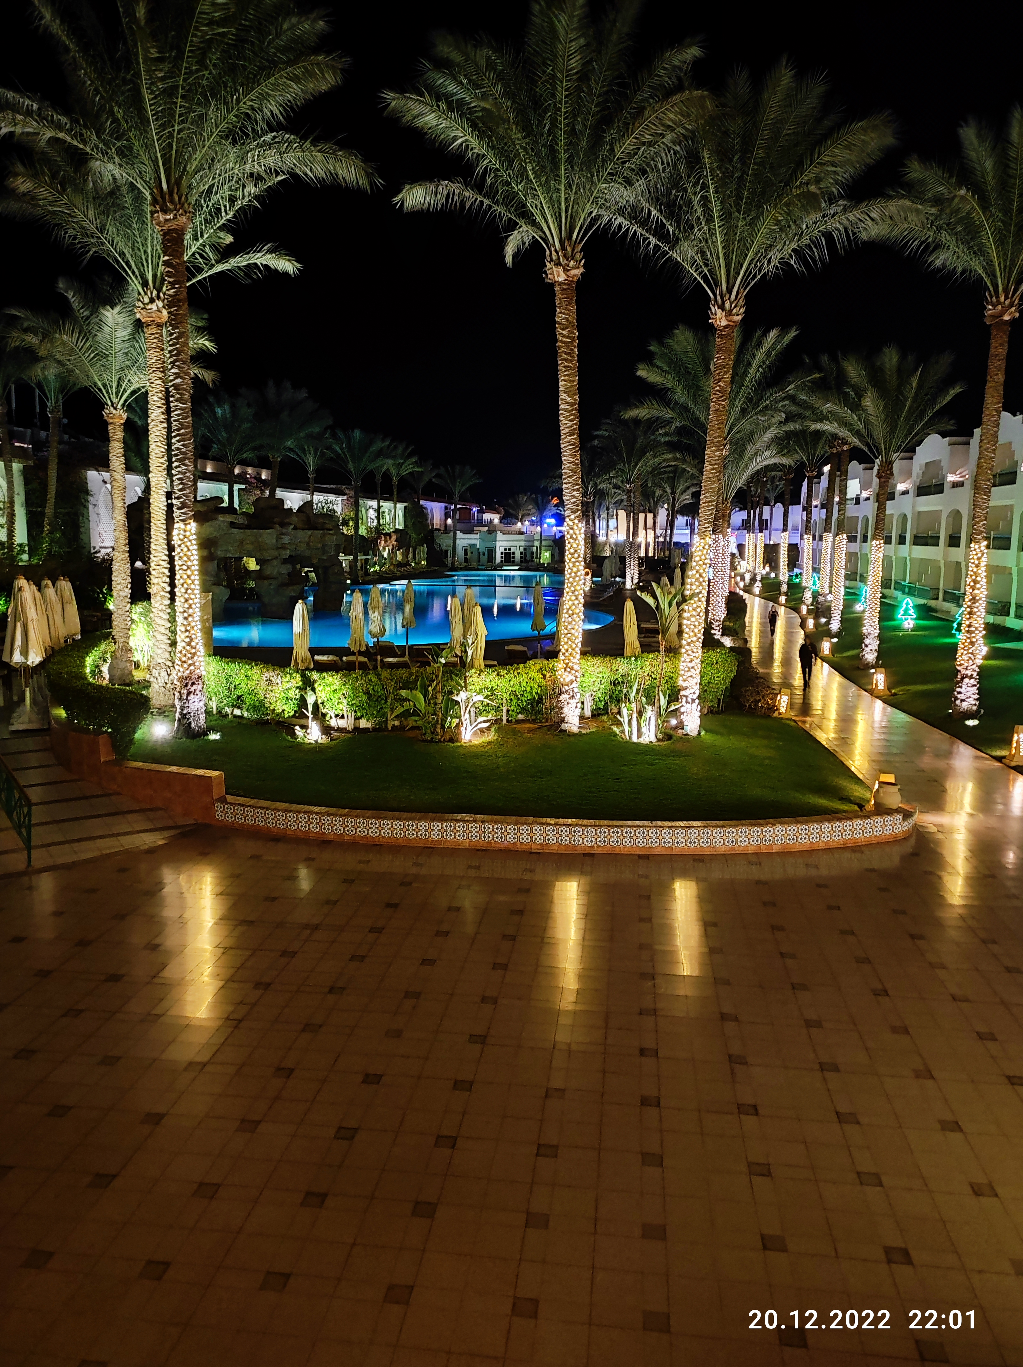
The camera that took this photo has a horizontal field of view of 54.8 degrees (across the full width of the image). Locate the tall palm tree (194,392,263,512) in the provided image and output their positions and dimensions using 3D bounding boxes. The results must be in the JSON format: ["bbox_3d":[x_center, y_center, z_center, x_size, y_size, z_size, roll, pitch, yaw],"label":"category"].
[{"bbox_3d":[-20.529,-13.932,72.777,5.600,14.457,5.600,1,8,0],"label":"tall palm tree"}]

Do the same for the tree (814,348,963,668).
[{"bbox_3d":[13.320,-6.261,35.821,5.582,11.418,5.582,1,9,0],"label":"tree"}]

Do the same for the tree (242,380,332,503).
[{"bbox_3d":[-13.406,-11.521,58.959,5.200,12.586,5.200,-1,9,-13],"label":"tree"}]

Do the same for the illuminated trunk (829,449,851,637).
[{"bbox_3d":[15.811,-6.780,47.520,0.620,8.912,0.620,1,9,0],"label":"illuminated trunk"}]

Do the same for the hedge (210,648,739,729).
[{"bbox_3d":[-0.751,0.056,23.877,13.200,1.450,2.800,0,9,-5],"label":"hedge"}]

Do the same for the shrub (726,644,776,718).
[{"bbox_3d":[6.553,-0.095,26.887,1.250,1.650,1.250,2,9,7],"label":"shrub"}]

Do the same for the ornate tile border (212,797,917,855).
[{"bbox_3d":[0.949,2.477,17.271,12.750,0.470,1.750,1,8,0],"label":"ornate tile border"}]

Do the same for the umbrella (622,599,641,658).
[{"bbox_3d":[3.182,-0.957,26.439,0.520,2.632,0.520,1,8,0],"label":"umbrella"}]

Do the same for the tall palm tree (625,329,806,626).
[{"bbox_3d":[8.977,-8.798,43.430,7.794,13.554,7.794,1,9,0],"label":"tall palm tree"}]

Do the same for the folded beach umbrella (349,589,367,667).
[{"bbox_3d":[-4.473,-1.415,28.810,0.550,2.683,0.550,1,8,0],"label":"folded beach umbrella"}]

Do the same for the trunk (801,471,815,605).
[{"bbox_3d":[21.419,-10.431,70.994,0.580,9.598,0.580,3,9,16],"label":"trunk"}]

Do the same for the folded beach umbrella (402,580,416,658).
[{"bbox_3d":[-3.479,-2.150,33.552,0.480,2.772,0.480,1,8,0],"label":"folded beach umbrella"}]

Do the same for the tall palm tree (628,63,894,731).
[{"bbox_3d":[5.025,-5.799,21.312,5.762,14.030,5.762,1,9,0],"label":"tall palm tree"}]

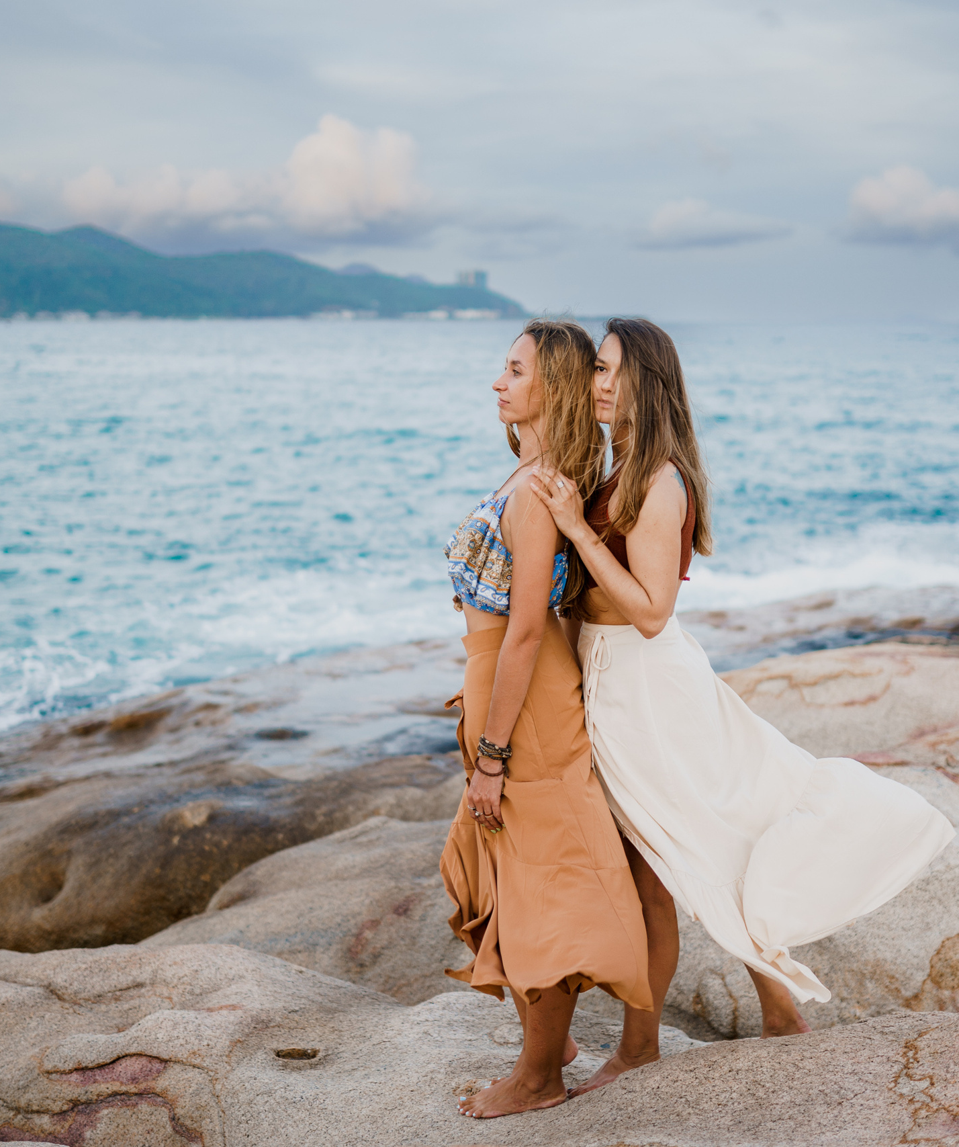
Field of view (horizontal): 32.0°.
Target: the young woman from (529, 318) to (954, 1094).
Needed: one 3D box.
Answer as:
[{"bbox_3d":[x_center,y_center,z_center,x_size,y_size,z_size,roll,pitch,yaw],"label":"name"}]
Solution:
[{"bbox_3d":[0.557,0.297,3.564,0.820,1.650,0.500,-2,9,-15],"label":"young woman"}]

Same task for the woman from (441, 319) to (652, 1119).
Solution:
[{"bbox_3d":[0.139,0.312,3.496,0.410,1.660,0.460,-2,9,-12],"label":"woman"}]

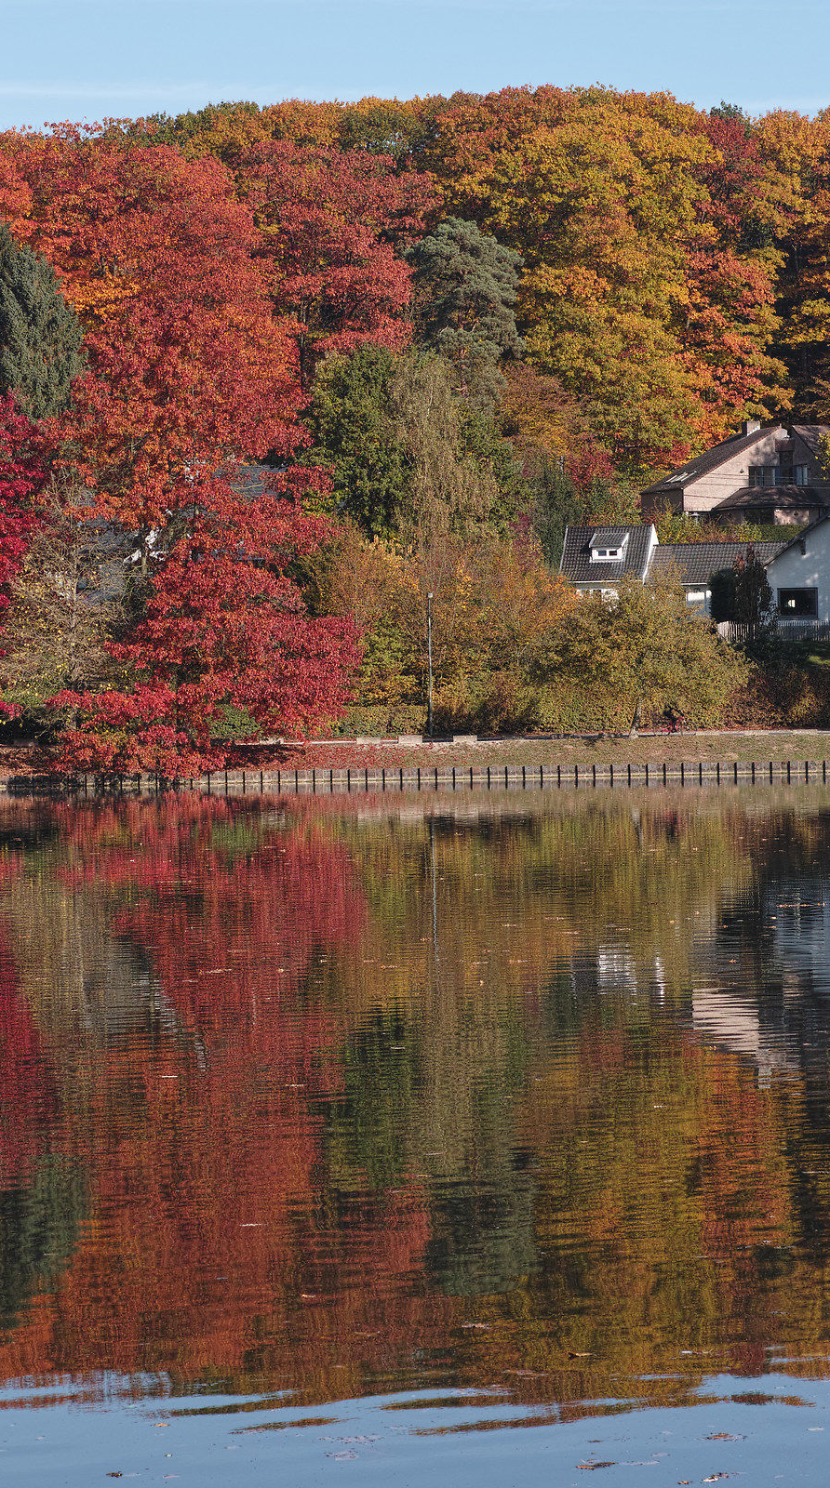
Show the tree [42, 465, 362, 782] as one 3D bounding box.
[{"bbox_3d":[-8.085,-4.466,181.000,12.100,12.010,11.500,-1,0,0],"label":"tree"}]

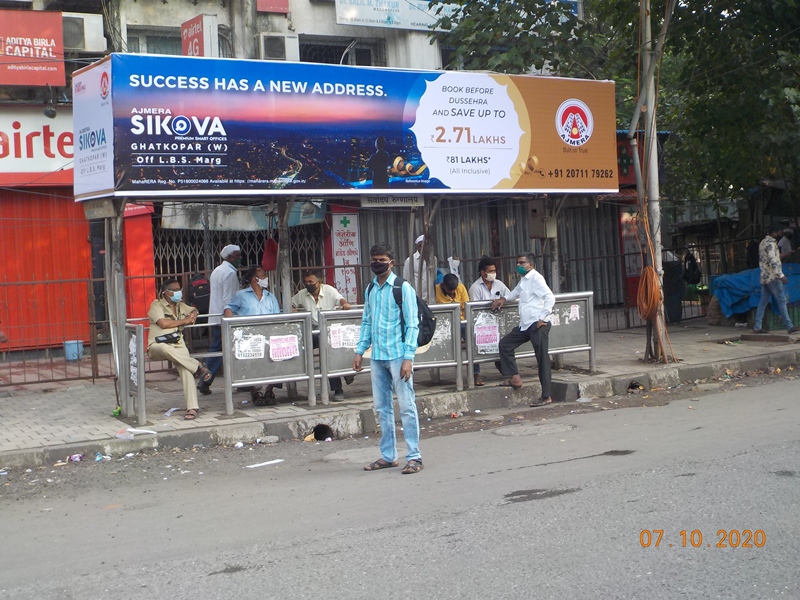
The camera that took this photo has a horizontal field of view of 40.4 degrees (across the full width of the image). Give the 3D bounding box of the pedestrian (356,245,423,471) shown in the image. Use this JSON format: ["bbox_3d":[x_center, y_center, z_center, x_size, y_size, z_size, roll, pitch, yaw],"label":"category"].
[{"bbox_3d":[-0.090,0.444,8.280,0.510,1.710,0.370,-2,2,18],"label":"pedestrian"}]

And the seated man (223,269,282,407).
[{"bbox_3d":[-1.530,0.363,11.600,0.590,1.410,0.640,-3,2,-19],"label":"seated man"}]

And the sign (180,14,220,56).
[{"bbox_3d":[-3.179,-4.021,17.441,0.250,0.920,0.850,-4,2,-32],"label":"sign"}]

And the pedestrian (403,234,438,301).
[{"bbox_3d":[0.240,0.050,13.500,0.480,1.740,0.340,-3,2,-6],"label":"pedestrian"}]

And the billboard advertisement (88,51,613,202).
[{"bbox_3d":[-0.390,-1.800,12.021,6.000,1.300,1.420,-4,3,-30],"label":"billboard advertisement"}]

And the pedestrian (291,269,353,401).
[{"bbox_3d":[-0.860,0.343,11.650,0.600,1.380,0.620,-4,2,-23],"label":"pedestrian"}]

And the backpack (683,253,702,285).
[{"bbox_3d":[5.197,-0.560,19.300,0.360,0.560,0.220,-4,2,-27],"label":"backpack"}]

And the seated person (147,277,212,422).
[{"bbox_3d":[-2.160,0.454,10.800,0.540,1.340,0.800,-4,2,-37],"label":"seated person"}]

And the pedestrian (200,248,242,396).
[{"bbox_3d":[-2.050,0.213,12.600,0.580,1.700,0.460,-3,2,-15],"label":"pedestrian"}]

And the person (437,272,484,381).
[{"bbox_3d":[0.630,0.325,12.400,0.500,1.220,0.680,-3,2,-17],"label":"person"}]

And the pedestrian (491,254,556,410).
[{"bbox_3d":[1.300,0.307,11.600,0.640,1.640,0.490,-4,2,-20],"label":"pedestrian"}]

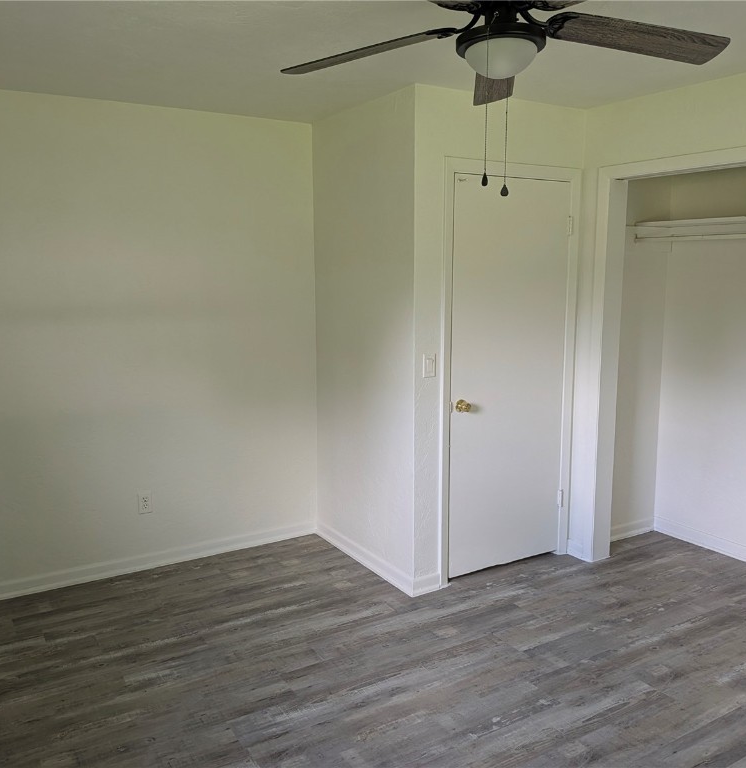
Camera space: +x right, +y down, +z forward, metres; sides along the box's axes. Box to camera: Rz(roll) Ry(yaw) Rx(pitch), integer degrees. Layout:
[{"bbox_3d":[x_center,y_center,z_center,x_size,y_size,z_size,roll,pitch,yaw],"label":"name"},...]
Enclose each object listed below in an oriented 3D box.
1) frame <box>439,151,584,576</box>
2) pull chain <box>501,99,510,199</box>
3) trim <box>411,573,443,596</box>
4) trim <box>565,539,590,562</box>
[{"bbox_3d":[0.697,-0.048,3.709,0.900,2.120,0.100,-6,11,-31],"label":"frame"},{"bbox_3d":[0.382,-0.693,2.040,0.020,0.300,0.020,0,9,0],"label":"pull chain"},{"bbox_3d":[0.266,1.006,3.571,0.173,0.089,0.015,-6,11,-31],"label":"trim"},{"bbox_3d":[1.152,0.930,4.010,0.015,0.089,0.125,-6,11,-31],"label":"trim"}]

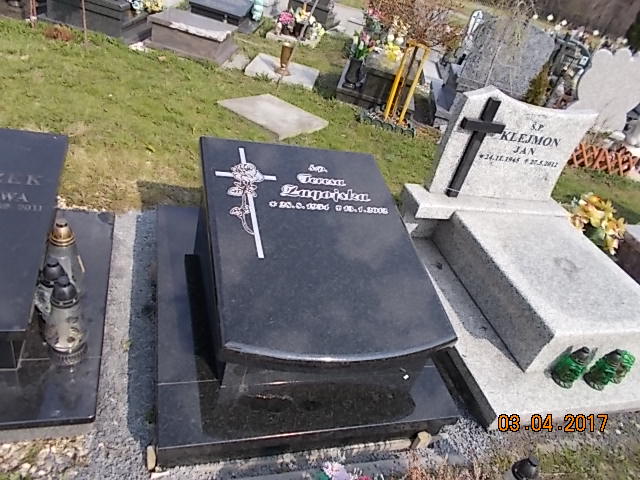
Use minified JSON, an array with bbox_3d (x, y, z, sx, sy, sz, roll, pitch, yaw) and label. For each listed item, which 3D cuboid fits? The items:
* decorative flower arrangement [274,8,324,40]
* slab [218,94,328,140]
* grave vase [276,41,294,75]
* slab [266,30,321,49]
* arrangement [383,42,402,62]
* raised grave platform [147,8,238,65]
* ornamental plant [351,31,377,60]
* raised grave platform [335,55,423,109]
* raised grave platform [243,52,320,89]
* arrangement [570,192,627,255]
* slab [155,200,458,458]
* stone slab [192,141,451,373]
[{"bbox_3d":[-0.295,-2.767,6.111,0.560,0.320,0.380,13,35,-8],"label":"decorative flower arrangement"},{"bbox_3d":[-0.361,-0.955,3.729,0.610,0.055,0.610,31,36,24],"label":"slab"},{"bbox_3d":[-0.305,-1.722,4.575,0.120,0.280,0.120,3,38,-21],"label":"grave vase"},{"bbox_3d":[-0.339,-2.634,6.208,0.620,0.100,0.550,13,35,-8],"label":"slab"},{"bbox_3d":[0.730,-1.844,4.725,0.180,0.160,0.180,17,35,-2],"label":"arrangement"},{"bbox_3d":[-1.229,-2.045,4.777,0.730,0.280,0.830,14,35,-6],"label":"raised grave platform"},{"bbox_3d":[0.428,-1.781,4.458,0.210,0.230,0.210,17,35,-2],"label":"ornamental plant"},{"bbox_3d":[0.630,-1.679,4.907,0.720,0.350,1.200,17,35,-2],"label":"raised grave platform"},{"bbox_3d":[-0.351,-1.676,4.832,0.650,0.060,0.640,14,32,-2],"label":"raised grave platform"},{"bbox_3d":[1.573,-0.083,2.736,0.230,0.310,0.280,3,38,-21],"label":"arrangement"},{"bbox_3d":[-0.136,0.267,1.951,1.000,0.093,1.164,3,38,-21],"label":"slab"},{"bbox_3d":[-0.014,-0.010,1.850,0.808,0.058,1.079,3,46,-21],"label":"stone slab"}]

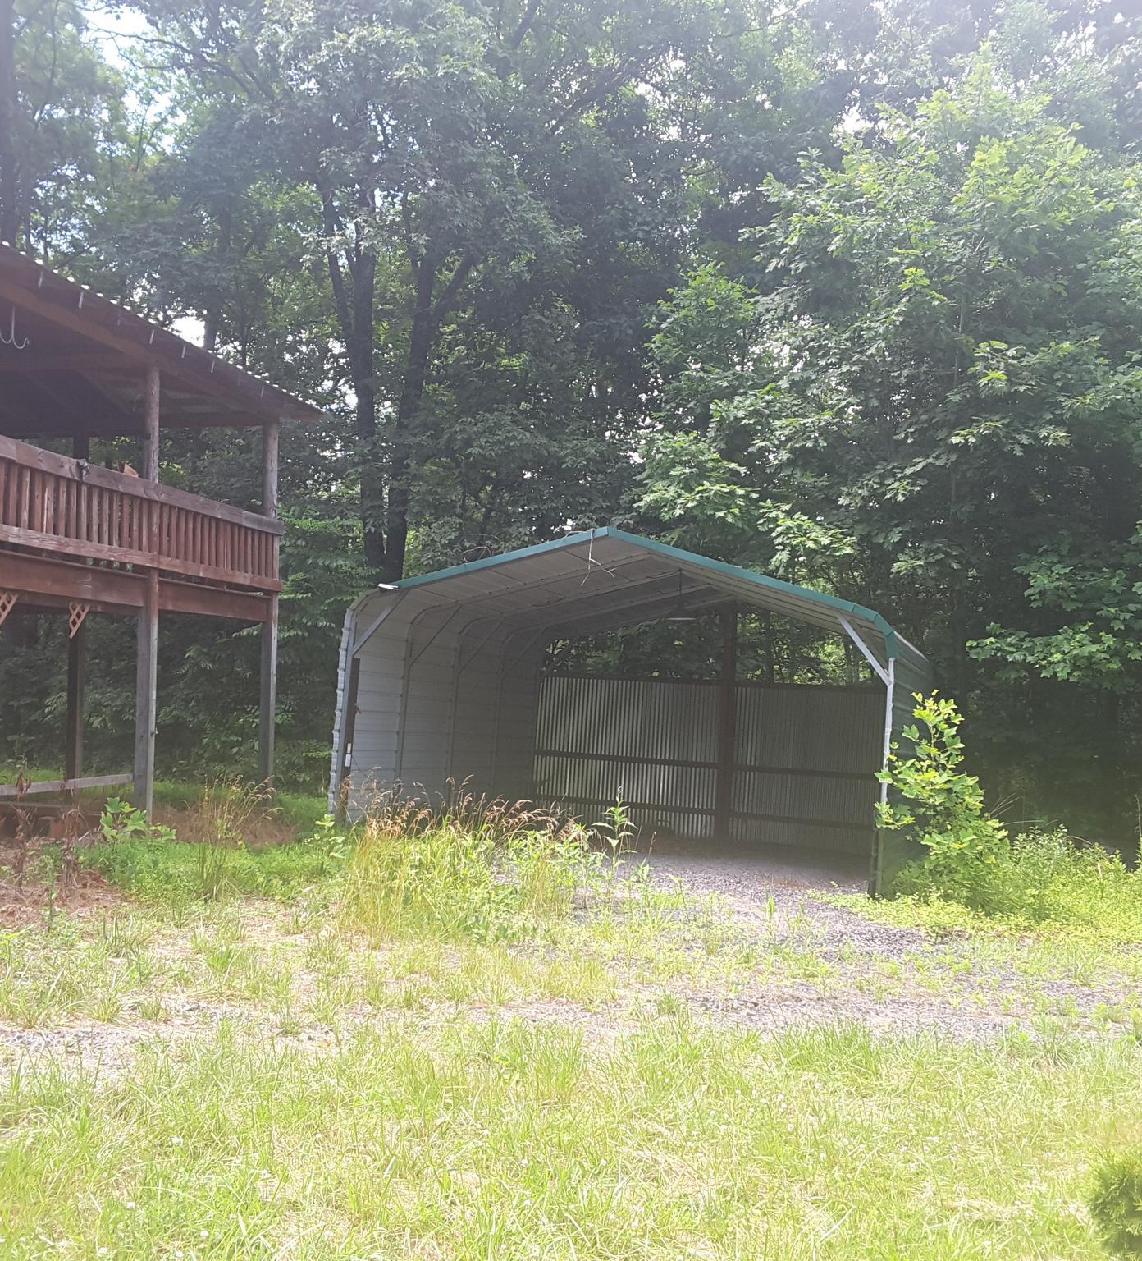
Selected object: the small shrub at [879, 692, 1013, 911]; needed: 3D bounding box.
[{"bbox_3d":[3.643,1.659,14.625,1.200,2.000,1.100,1,-2,0],"label":"small shrub"}]

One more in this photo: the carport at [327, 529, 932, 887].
[{"bbox_3d":[1.310,0.962,18.987,6.080,3.570,6.420,3,-4,18],"label":"carport"}]

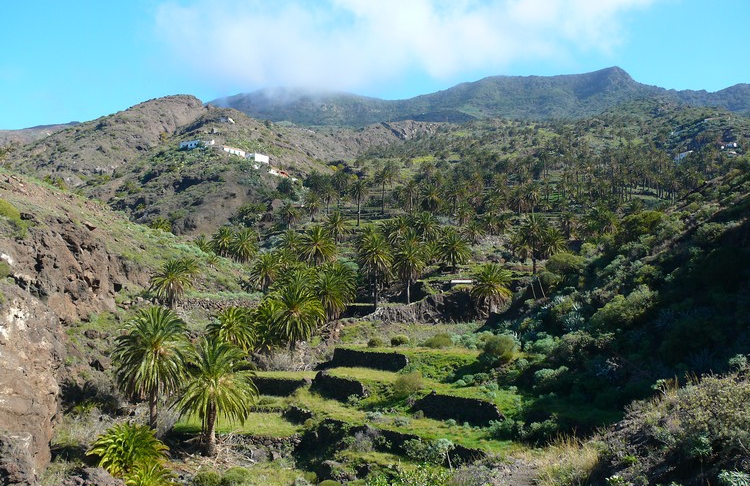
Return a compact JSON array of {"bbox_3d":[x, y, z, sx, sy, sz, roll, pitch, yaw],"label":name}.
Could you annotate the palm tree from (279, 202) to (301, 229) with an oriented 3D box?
[{"bbox_3d":[-25.940,-8.116,230.000,6.675,8.040,6.675,0,-2,0],"label":"palm tree"}]

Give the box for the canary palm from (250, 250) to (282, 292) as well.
[{"bbox_3d":[-20.896,5.308,145.000,6.216,7.555,6.216,0,-2,0],"label":"canary palm"}]

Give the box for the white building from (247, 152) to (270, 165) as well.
[{"bbox_3d":[-53.020,-38.450,345.000,9.500,4.400,6.500,0,0,-37],"label":"white building"}]

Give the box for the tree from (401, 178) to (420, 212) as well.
[{"bbox_3d":[11.140,-14.760,238.000,5.650,10.360,5.650,0,3,0],"label":"tree"}]

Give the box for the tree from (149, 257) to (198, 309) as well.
[{"bbox_3d":[-30.060,6.060,112.000,6.800,7.240,6.800,0,3,0],"label":"tree"}]

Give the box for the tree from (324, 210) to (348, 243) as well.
[{"bbox_3d":[-10.091,-4.089,200.000,6.200,8.442,6.200,0,-2,0],"label":"tree"}]

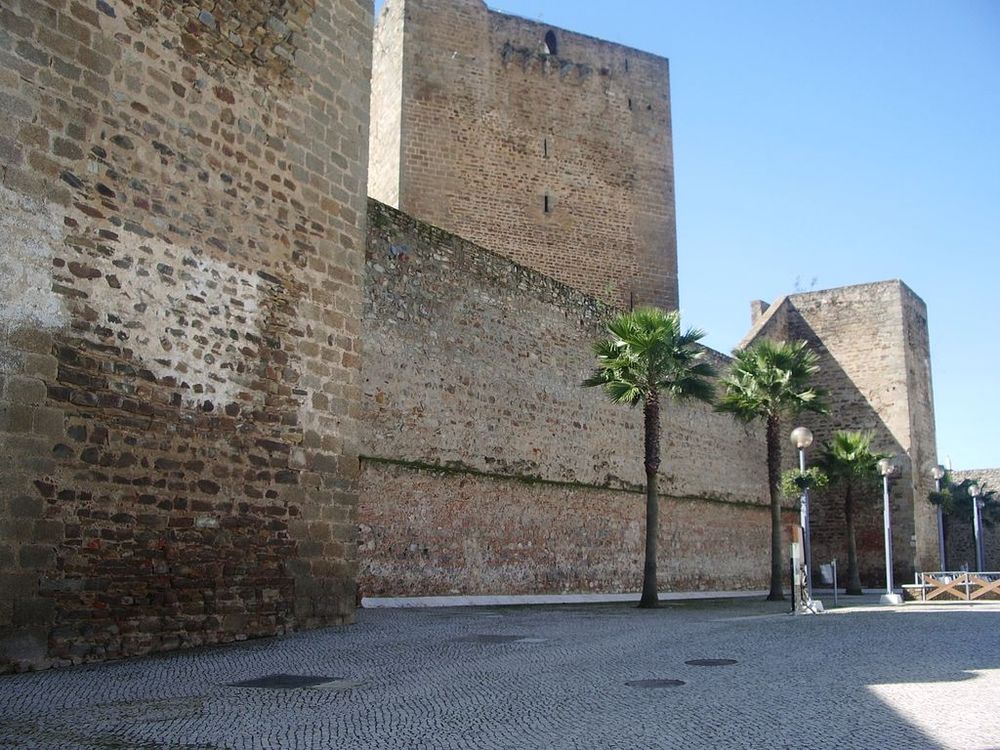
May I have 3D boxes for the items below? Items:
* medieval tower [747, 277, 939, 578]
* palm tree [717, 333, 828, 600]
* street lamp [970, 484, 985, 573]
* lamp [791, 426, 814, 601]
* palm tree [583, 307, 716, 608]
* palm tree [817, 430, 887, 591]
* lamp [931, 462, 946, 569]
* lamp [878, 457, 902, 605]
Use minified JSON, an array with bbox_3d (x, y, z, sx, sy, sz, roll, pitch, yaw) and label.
[{"bbox_3d":[15.050,2.883,43.151,5.400,12.311,5.200,-6,-12,33],"label":"medieval tower"},{"bbox_3d":[8.943,3.003,33.227,3.600,8.583,3.600,1,-10,0],"label":"palm tree"},{"bbox_3d":[22.318,7.374,47.379,0.550,4.469,0.550,1,-10,0],"label":"street lamp"},{"bbox_3d":[7.559,3.486,24.977,0.550,4.454,0.550,1,-10,0],"label":"lamp"},{"bbox_3d":[3.895,2.057,26.672,3.500,7.934,3.500,1,-10,0],"label":"palm tree"},{"bbox_3d":[13.250,5.178,38.522,2.900,6.158,2.900,1,-10,0],"label":"palm tree"},{"bbox_3d":[17.726,5.954,40.691,0.550,4.621,0.550,1,-10,0],"label":"lamp"},{"bbox_3d":[12.265,4.876,31.984,0.650,4.535,0.650,1,-10,0],"label":"lamp"}]

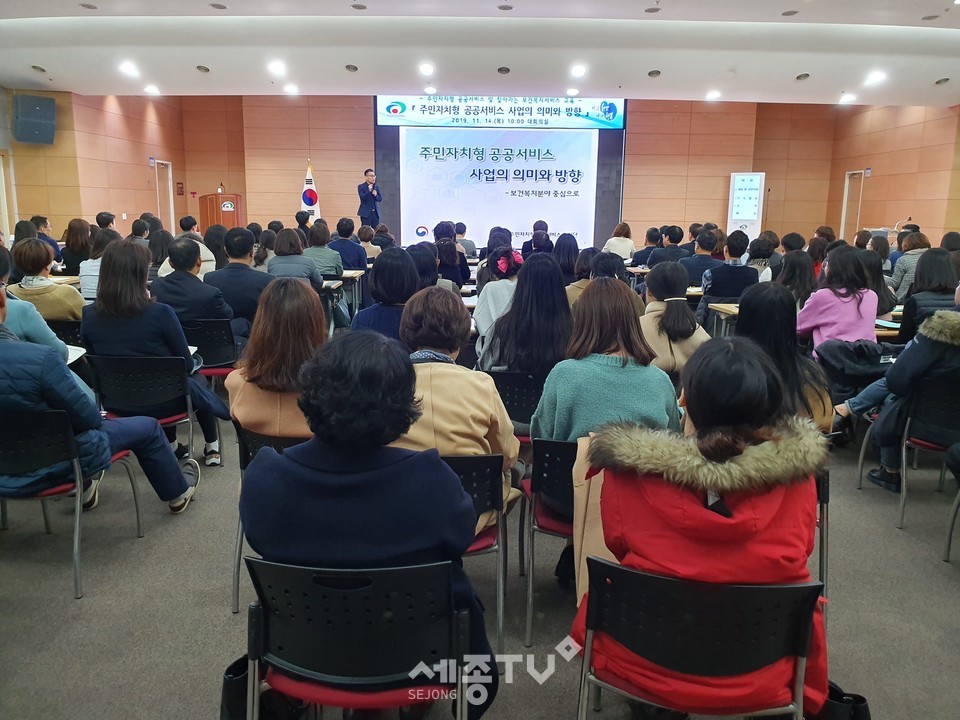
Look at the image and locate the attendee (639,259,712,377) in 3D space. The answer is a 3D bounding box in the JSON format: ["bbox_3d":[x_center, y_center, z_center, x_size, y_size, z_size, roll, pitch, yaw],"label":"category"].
[{"bbox_3d":[0.904,0.127,3.770,0.460,1.270,0.740,-2,12,-12],"label":"attendee"}]

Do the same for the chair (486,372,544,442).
[{"bbox_3d":[0.281,0.394,3.638,0.510,0.790,0.530,1,12,4],"label":"chair"}]

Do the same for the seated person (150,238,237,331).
[{"bbox_3d":[-1.825,-0.168,5.004,0.520,1.290,0.780,4,12,18],"label":"seated person"}]

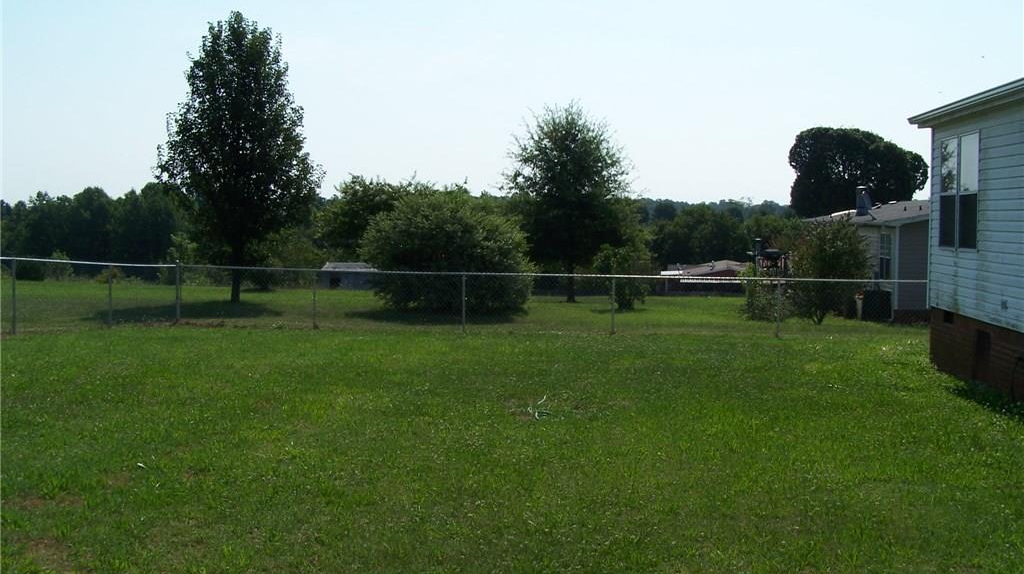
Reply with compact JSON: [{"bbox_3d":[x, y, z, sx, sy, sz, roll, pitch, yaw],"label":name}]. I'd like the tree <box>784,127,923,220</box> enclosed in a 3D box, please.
[{"bbox_3d":[18.400,-3.998,59.867,7.129,8.927,6.772,0,4,0],"label":"tree"}]

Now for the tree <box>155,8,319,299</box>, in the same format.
[{"bbox_3d":[-7.956,-3.773,32.819,4.701,8.420,4.466,0,4,0],"label":"tree"}]

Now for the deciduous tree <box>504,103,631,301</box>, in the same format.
[{"bbox_3d":[1.723,-2.605,34.904,3.795,6.131,3.605,0,4,0],"label":"deciduous tree"}]

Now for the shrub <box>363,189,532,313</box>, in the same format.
[{"bbox_3d":[-1.807,-0.959,31.006,4.602,3.338,4.372,0,4,0],"label":"shrub"}]

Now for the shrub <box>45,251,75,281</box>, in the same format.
[{"bbox_3d":[-18.537,-0.819,46.051,1.192,1.271,1.133,0,4,0],"label":"shrub"}]

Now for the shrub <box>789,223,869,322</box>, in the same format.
[{"bbox_3d":[8.036,-0.389,28.539,1.970,2.644,1.872,0,4,0],"label":"shrub"}]

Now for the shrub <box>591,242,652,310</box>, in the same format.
[{"bbox_3d":[3.102,-0.307,31.552,1.634,1.940,1.552,0,4,0],"label":"shrub"}]

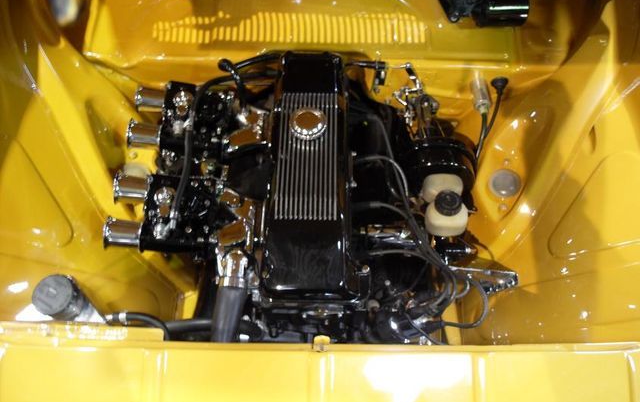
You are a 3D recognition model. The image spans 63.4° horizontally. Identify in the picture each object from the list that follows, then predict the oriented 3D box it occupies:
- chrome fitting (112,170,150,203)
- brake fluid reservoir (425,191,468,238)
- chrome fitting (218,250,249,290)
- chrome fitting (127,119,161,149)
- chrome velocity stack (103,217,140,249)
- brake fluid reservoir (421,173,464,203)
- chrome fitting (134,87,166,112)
[{"bbox_3d":[-0.335,-0.020,0.930,0.056,0.058,0.058,5,59,-10],"label":"chrome fitting"},{"bbox_3d":[0.230,0.023,0.940,0.074,0.080,0.058,0,60,0],"label":"brake fluid reservoir"},{"bbox_3d":[-0.139,0.109,0.835,0.050,0.045,0.053,0,71,0],"label":"chrome fitting"},{"bbox_3d":[-0.336,-0.124,0.993,0.056,0.058,0.058,5,59,-10],"label":"chrome fitting"},{"bbox_3d":[-0.344,0.058,0.905,0.056,0.056,0.056,4,63,-8],"label":"chrome velocity stack"},{"bbox_3d":[0.232,-0.024,0.980,0.075,0.050,0.055,0,60,0],"label":"brake fluid reservoir"},{"bbox_3d":[-0.337,-0.202,1.039,0.056,0.058,0.058,5,59,-10],"label":"chrome fitting"}]

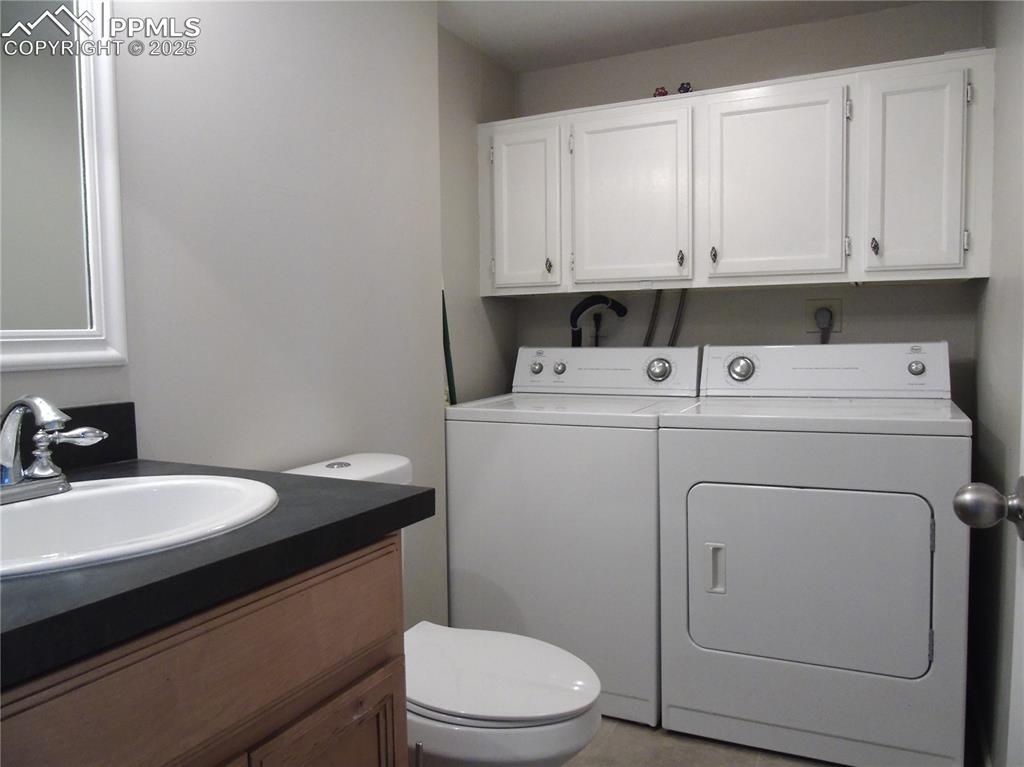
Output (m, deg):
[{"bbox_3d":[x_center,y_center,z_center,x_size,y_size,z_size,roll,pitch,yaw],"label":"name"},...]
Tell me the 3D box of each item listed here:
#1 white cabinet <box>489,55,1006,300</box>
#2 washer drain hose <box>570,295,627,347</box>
[{"bbox_3d":[0.661,-0.620,2.489,1.589,0.612,0.320,1,4,26],"label":"white cabinet"},{"bbox_3d":[0.323,-0.234,2.805,0.220,0.213,0.075,1,4,26],"label":"washer drain hose"}]

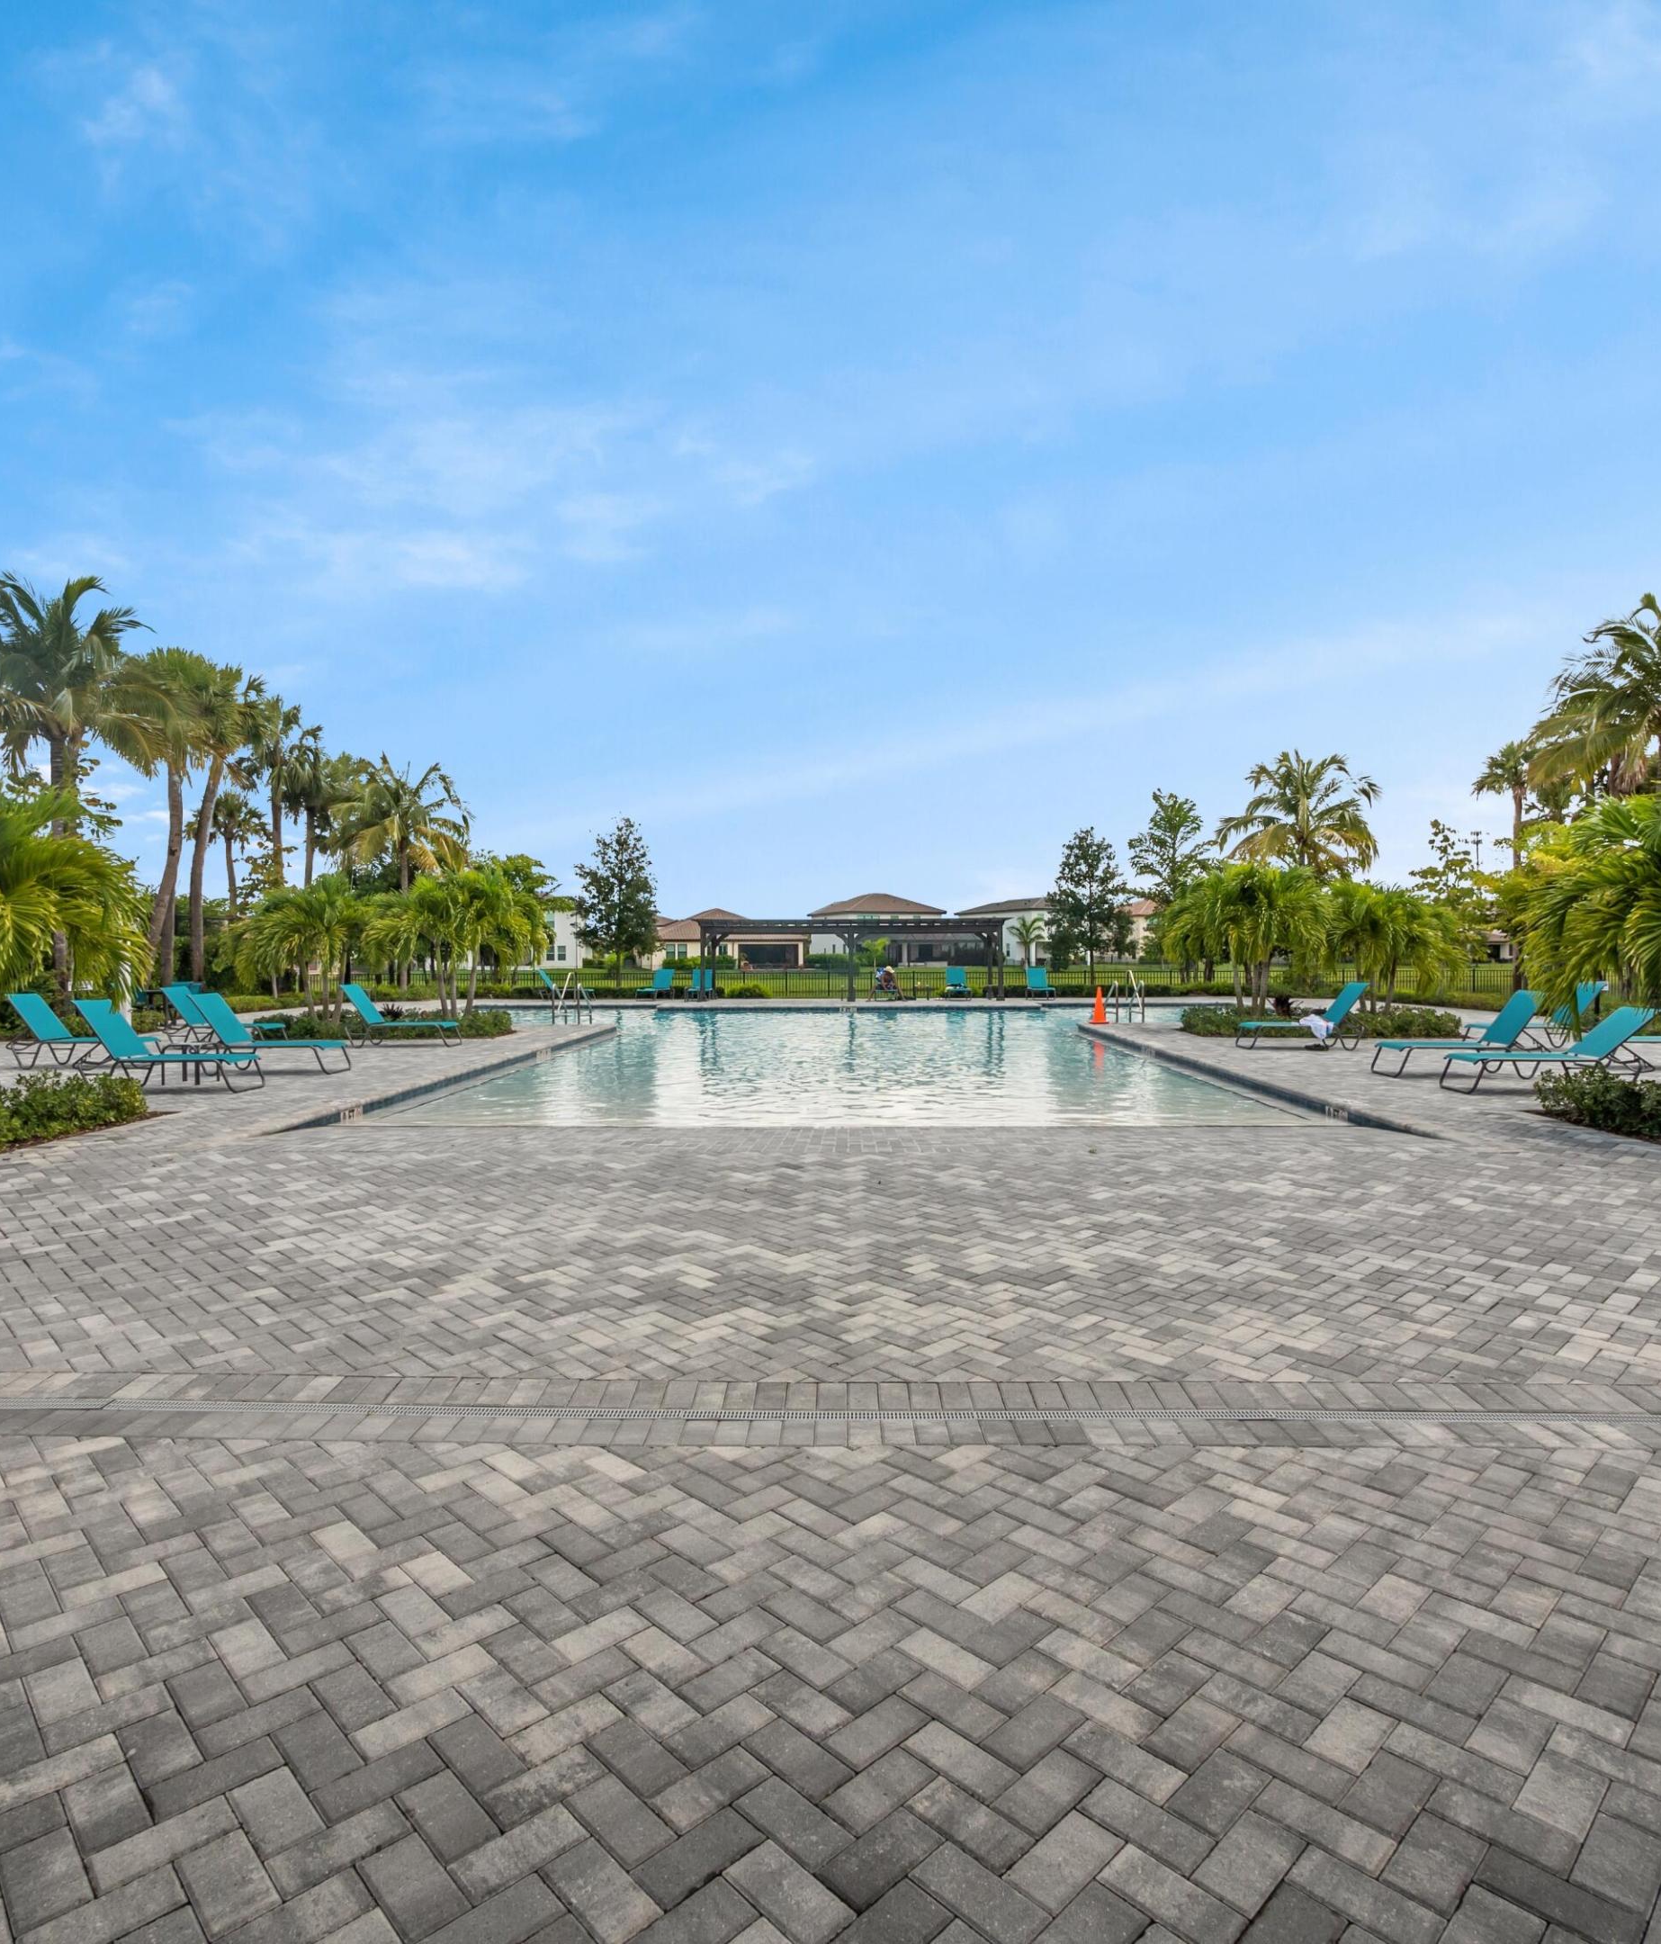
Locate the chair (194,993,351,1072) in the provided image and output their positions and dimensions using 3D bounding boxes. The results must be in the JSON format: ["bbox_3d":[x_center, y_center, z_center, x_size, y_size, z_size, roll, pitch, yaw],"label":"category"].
[{"bbox_3d":[-6.980,0.772,13.143,1.780,0.970,0.670,0,1,-4],"label":"chair"}]

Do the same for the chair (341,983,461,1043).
[{"bbox_3d":[-6.950,0.712,17.043,1.780,0.970,0.670,0,1,-4],"label":"chair"}]

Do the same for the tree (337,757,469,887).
[{"bbox_3d":[-14.469,-3.195,35.437,4.200,8.215,4.200,0,1,0],"label":"tree"}]

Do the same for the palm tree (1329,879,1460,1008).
[{"bbox_3d":[10.949,-0.309,20.478,2.300,2.906,2.300,0,1,0],"label":"palm tree"}]

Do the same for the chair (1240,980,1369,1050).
[{"bbox_3d":[7.169,0.673,15.915,1.757,0.947,0.600,0,1,-2],"label":"chair"}]

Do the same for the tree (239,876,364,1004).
[{"bbox_3d":[-10.025,-0.342,19.977,2.250,2.986,2.250,0,1,0],"label":"tree"}]

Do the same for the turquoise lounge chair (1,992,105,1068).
[{"bbox_3d":[-9.685,0.741,13.631,1.826,0.890,0.600,0,1,4],"label":"turquoise lounge chair"}]

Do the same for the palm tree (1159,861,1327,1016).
[{"bbox_3d":[8.058,-0.481,20.375,2.800,3.253,2.800,0,1,0],"label":"palm tree"}]

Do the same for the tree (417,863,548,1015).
[{"bbox_3d":[-6.731,-0.470,20.175,2.350,3.236,2.350,0,1,0],"label":"tree"}]

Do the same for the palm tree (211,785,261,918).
[{"bbox_3d":[-26.123,-3.645,45.932,2.100,8.791,2.100,0,1,0],"label":"palm tree"}]

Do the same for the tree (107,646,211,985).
[{"bbox_3d":[-18.890,-4.137,29.433,3.100,10.100,3.100,0,1,1],"label":"tree"}]

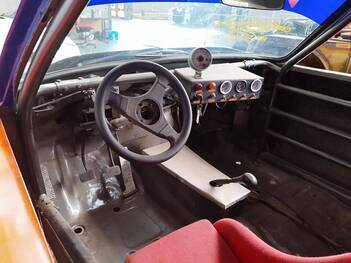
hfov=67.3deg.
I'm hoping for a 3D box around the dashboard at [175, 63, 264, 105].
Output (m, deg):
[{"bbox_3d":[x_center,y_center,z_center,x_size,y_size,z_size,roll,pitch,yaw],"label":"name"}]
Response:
[{"bbox_3d":[0.203,-0.234,1.289,0.364,0.101,0.238,-6,28,-18],"label":"dashboard"}]

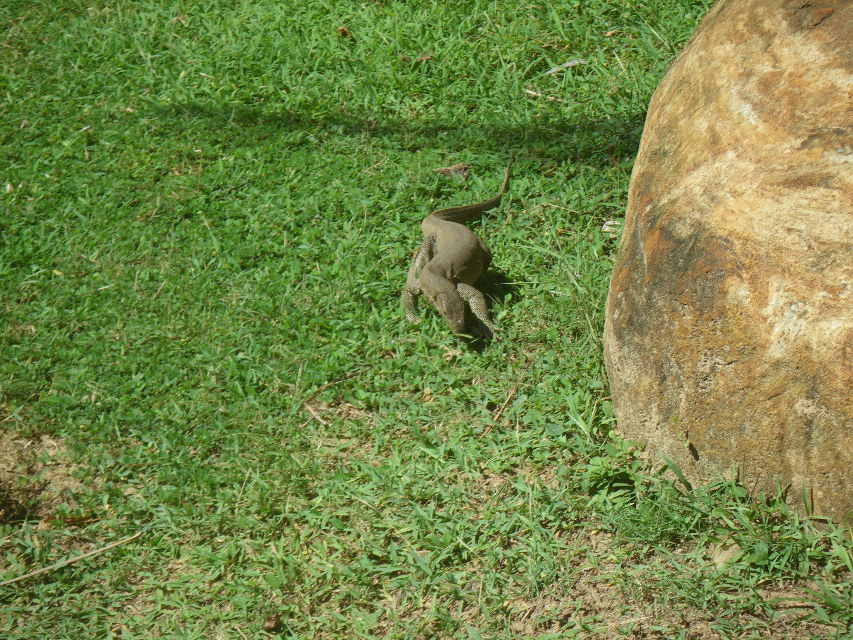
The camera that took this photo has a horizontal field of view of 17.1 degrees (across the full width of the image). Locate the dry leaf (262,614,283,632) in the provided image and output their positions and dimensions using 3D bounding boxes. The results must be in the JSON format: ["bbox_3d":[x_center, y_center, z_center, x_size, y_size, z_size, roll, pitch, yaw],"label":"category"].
[{"bbox_3d":[-0.215,0.426,3.964,0.030,0.018,0.030,0,21,0],"label":"dry leaf"}]

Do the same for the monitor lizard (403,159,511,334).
[{"bbox_3d":[0.067,-0.206,5.435,0.174,0.150,1.007,1,21,4],"label":"monitor lizard"}]

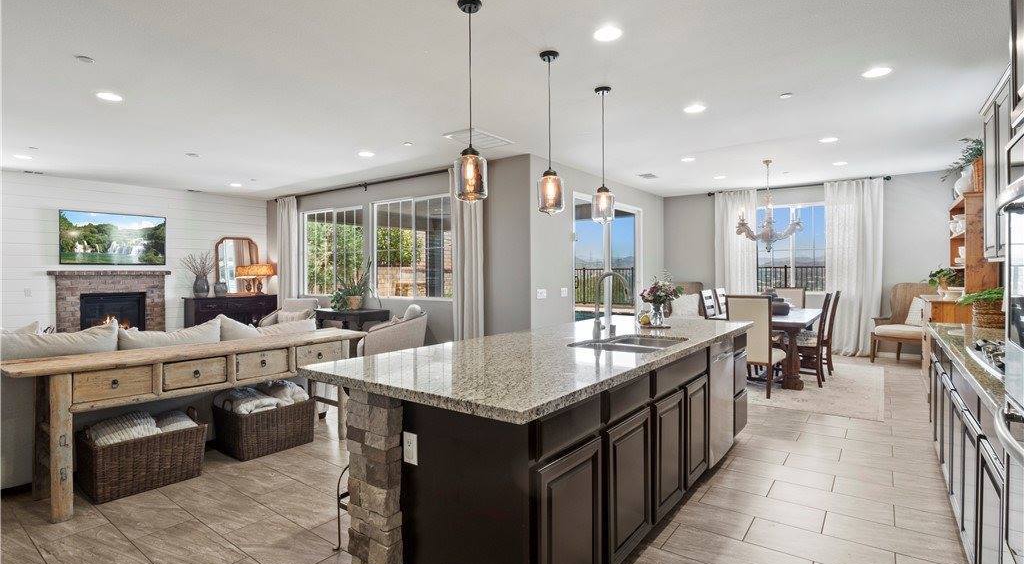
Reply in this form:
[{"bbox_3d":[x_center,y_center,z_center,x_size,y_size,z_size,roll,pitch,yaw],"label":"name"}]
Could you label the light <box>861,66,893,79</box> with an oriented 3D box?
[{"bbox_3d":[2.748,-1.572,3.568,0.190,0.025,0.190,0,1,36],"label":"light"}]

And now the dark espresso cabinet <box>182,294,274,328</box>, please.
[{"bbox_3d":[-5.980,0.780,10.161,0.500,0.920,1.642,0,0,38],"label":"dark espresso cabinet"}]

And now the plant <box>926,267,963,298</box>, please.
[{"bbox_3d":[4.956,0.006,5.423,0.360,0.360,0.380,0,1,36],"label":"plant"}]

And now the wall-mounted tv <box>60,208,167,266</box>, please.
[{"bbox_3d":[-6.342,-0.675,7.594,0.060,0.810,1.380,1,1,37],"label":"wall-mounted tv"}]

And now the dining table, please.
[{"bbox_3d":[3.631,0.850,6.604,1.020,0.780,2.600,0,0,38],"label":"dining table"}]

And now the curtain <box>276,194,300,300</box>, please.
[{"bbox_3d":[-4.911,-0.280,10.424,0.847,3.000,0.160,0,0,38],"label":"curtain"}]

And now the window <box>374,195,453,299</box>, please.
[{"bbox_3d":[-1.518,-0.492,7.063,1.860,1.500,0.110,1,1,37],"label":"window"}]

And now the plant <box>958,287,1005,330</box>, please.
[{"bbox_3d":[3.823,0.195,3.750,0.400,0.340,0.420,0,0,38],"label":"plant"}]

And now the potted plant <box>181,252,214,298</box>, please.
[{"bbox_3d":[-6.388,-0.132,9.613,0.520,0.934,0.620,0,0,38],"label":"potted plant"}]

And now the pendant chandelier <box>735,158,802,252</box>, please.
[{"bbox_3d":[3.394,-0.985,6.287,0.880,1.240,0.880,1,1,37],"label":"pendant chandelier"}]

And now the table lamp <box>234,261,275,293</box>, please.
[{"bbox_3d":[-4.876,-0.047,9.111,0.480,0.600,0.500,1,1,37],"label":"table lamp"}]

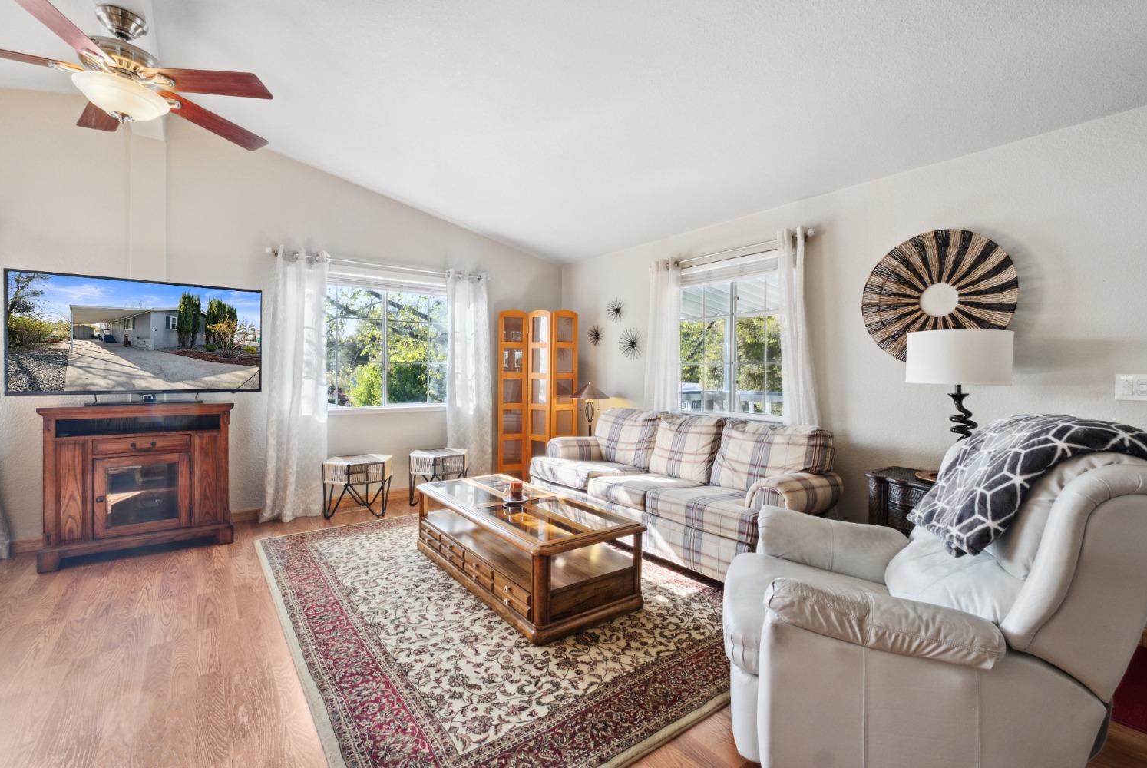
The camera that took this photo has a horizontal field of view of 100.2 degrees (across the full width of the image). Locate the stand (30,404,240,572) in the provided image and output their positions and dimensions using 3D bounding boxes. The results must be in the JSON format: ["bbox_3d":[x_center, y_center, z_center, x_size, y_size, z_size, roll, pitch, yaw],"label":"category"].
[{"bbox_3d":[-2.756,0.600,3.131,0.905,0.920,0.470,0,0,-33],"label":"stand"}]

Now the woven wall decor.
[{"bbox_3d":[2.008,-0.472,2.660,0.090,0.745,0.740,0,0,-36],"label":"woven wall decor"}]

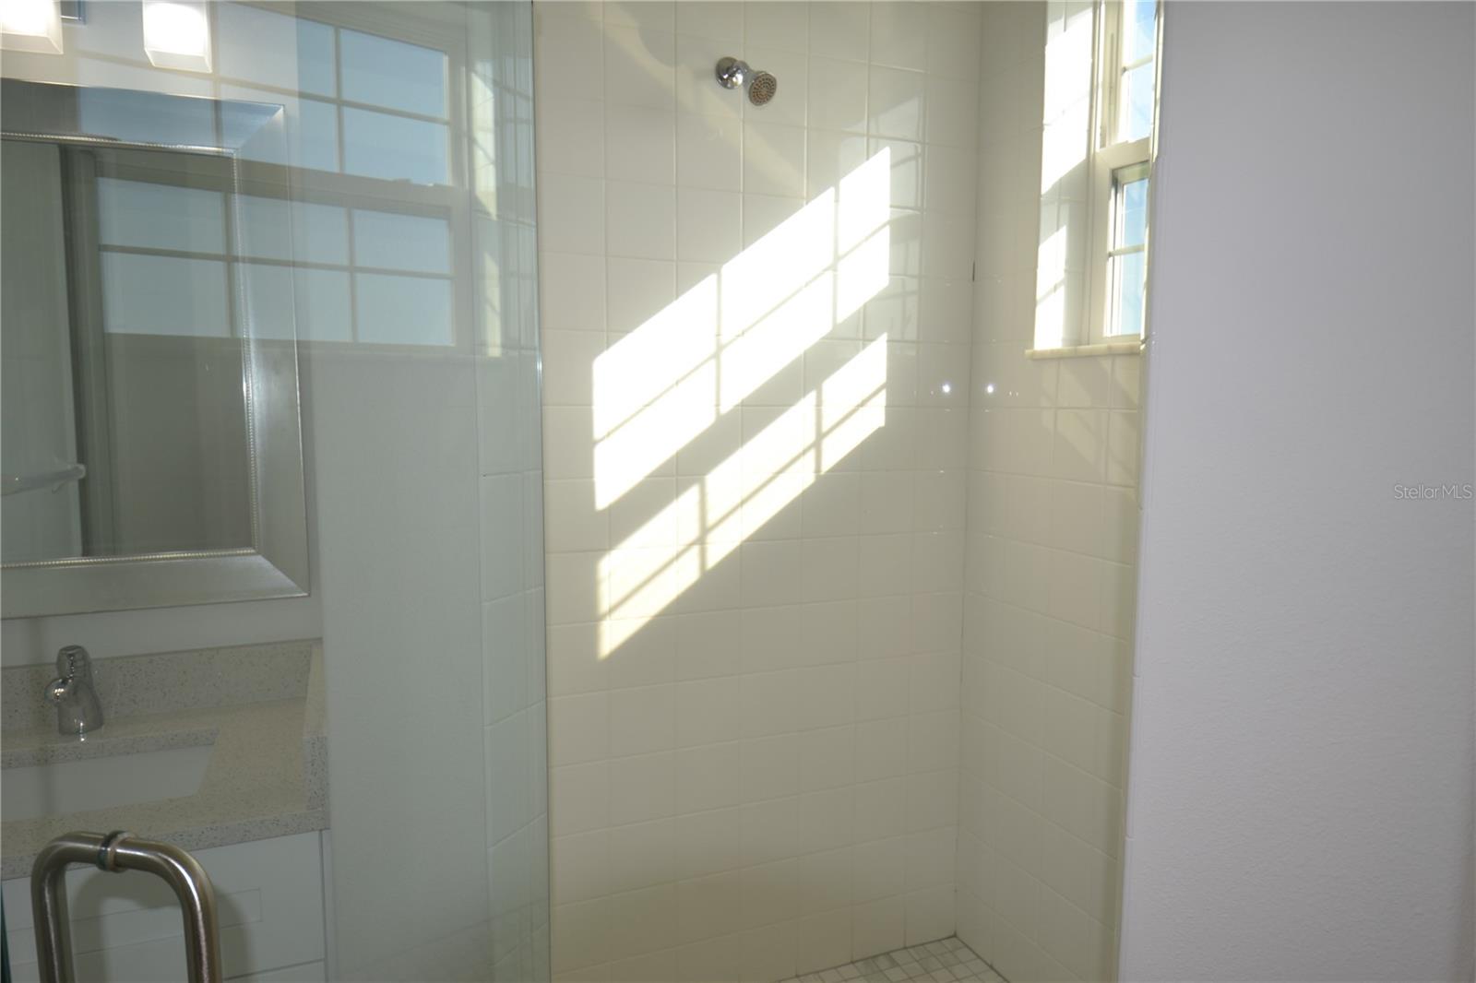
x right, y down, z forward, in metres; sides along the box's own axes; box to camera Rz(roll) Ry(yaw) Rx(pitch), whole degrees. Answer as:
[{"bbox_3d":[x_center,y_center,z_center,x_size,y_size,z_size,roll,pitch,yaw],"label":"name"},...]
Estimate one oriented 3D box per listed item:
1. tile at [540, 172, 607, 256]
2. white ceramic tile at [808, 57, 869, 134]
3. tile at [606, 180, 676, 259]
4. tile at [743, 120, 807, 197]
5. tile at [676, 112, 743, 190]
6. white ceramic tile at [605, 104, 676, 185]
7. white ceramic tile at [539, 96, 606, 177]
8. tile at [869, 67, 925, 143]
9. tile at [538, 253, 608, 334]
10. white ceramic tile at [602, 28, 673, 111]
[{"bbox_3d":[-0.345,-0.564,1.747,0.152,0.152,0.010,-2,6,-21],"label":"tile"},{"bbox_3d":[0.224,-0.888,1.938,0.152,0.152,0.010,-2,6,-21],"label":"white ceramic tile"},{"bbox_3d":[-0.204,-0.568,1.802,0.152,0.152,0.010,-2,6,-21],"label":"tile"},{"bbox_3d":[0.081,-0.730,1.897,0.152,0.152,0.010,-2,6,-21],"label":"tile"},{"bbox_3d":[-0.061,-0.727,1.842,0.152,0.152,0.010,-2,6,-21],"label":"tile"},{"bbox_3d":[-0.203,-0.720,1.788,0.152,0.152,0.010,-2,6,-21],"label":"white ceramic tile"},{"bbox_3d":[-0.344,-0.715,1.733,0.152,0.152,0.010,-2,6,-21],"label":"white ceramic tile"},{"bbox_3d":[0.366,-0.892,1.992,0.152,0.152,0.010,-2,6,-21],"label":"tile"},{"bbox_3d":[-0.346,-0.409,1.762,0.152,0.152,0.010,-2,6,-21],"label":"tile"},{"bbox_3d":[-0.202,-0.873,1.774,0.152,0.152,0.010,-2,6,-21],"label":"white ceramic tile"}]

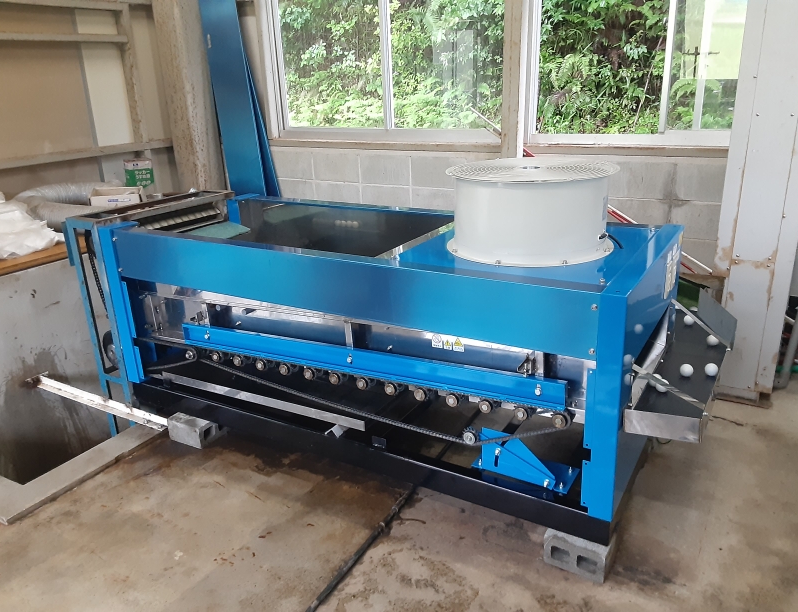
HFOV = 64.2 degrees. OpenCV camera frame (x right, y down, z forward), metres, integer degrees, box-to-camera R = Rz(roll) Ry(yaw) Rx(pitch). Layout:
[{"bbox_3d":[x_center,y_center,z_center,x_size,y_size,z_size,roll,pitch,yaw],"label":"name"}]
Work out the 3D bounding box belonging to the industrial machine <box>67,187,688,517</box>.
[{"bbox_3d":[-0.166,0.055,2.818,2.440,0.810,0.950,9,22,30],"label":"industrial machine"}]

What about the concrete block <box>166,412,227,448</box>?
[{"bbox_3d":[-0.898,0.538,2.886,0.190,0.100,0.190,9,22,30],"label":"concrete block"}]

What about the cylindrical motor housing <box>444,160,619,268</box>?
[{"bbox_3d":[0.462,-0.344,2.245,0.590,0.270,0.590,-2,19,1],"label":"cylindrical motor housing"}]

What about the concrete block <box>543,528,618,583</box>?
[{"bbox_3d":[0.592,0.763,2.060,0.190,0.100,0.190,9,22,30],"label":"concrete block"}]

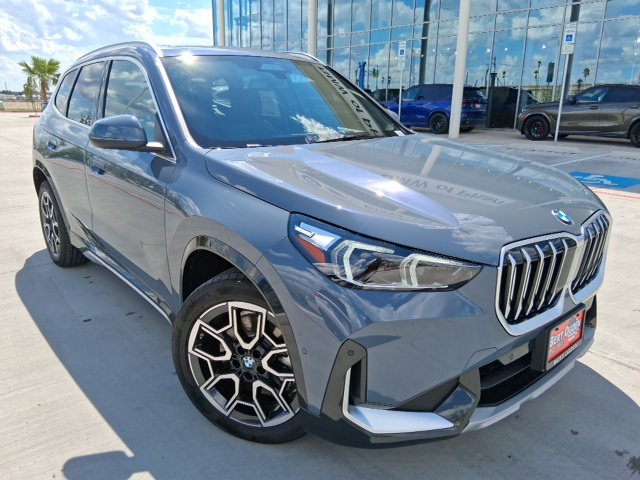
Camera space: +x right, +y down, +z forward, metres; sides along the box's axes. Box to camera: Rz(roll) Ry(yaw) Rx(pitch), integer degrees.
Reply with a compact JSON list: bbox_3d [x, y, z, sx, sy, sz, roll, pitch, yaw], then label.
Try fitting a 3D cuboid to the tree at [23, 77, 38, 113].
[{"bbox_3d":[-25.557,-12.874,42.584,1.460,3.050,1.460,-8,18,-29],"label":"tree"}]

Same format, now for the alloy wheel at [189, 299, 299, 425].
[{"bbox_3d":[-0.245,0.448,1.863,0.510,0.510,0.200,7,17,19],"label":"alloy wheel"}]

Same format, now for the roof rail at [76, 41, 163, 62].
[{"bbox_3d":[-1.377,-1.194,3.122,0.075,0.125,1.780,-13,21,-40],"label":"roof rail"}]

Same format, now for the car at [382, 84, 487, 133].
[{"bbox_3d":[4.120,-5.284,19.416,4.940,1.750,2.000,15,21,41],"label":"car"}]

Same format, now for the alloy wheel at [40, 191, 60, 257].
[{"bbox_3d":[-2.044,-0.139,3.817,0.200,0.510,0.510,-13,21,-40],"label":"alloy wheel"}]

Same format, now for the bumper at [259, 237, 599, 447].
[{"bbox_3d":[0.703,0.232,1.962,1.820,0.660,0.650,-13,21,-40],"label":"bumper"}]

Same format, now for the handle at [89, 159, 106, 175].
[{"bbox_3d":[-1.235,-0.408,2.675,0.055,0.060,0.250,-13,21,-40],"label":"handle"}]

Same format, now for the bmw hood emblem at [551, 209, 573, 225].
[{"bbox_3d":[0.860,-0.078,1.697,0.083,0.012,0.083,-13,59,-40],"label":"bmw hood emblem"}]

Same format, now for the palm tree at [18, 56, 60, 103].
[{"bbox_3d":[-24.674,-13.665,42.359,3.700,4.700,3.700,-8,18,-28],"label":"palm tree"}]

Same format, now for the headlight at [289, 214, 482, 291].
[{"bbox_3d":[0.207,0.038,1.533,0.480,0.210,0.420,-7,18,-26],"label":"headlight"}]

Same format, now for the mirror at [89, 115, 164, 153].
[{"bbox_3d":[-0.897,-0.493,2.216,0.250,0.175,0.230,-13,21,-40],"label":"mirror"}]

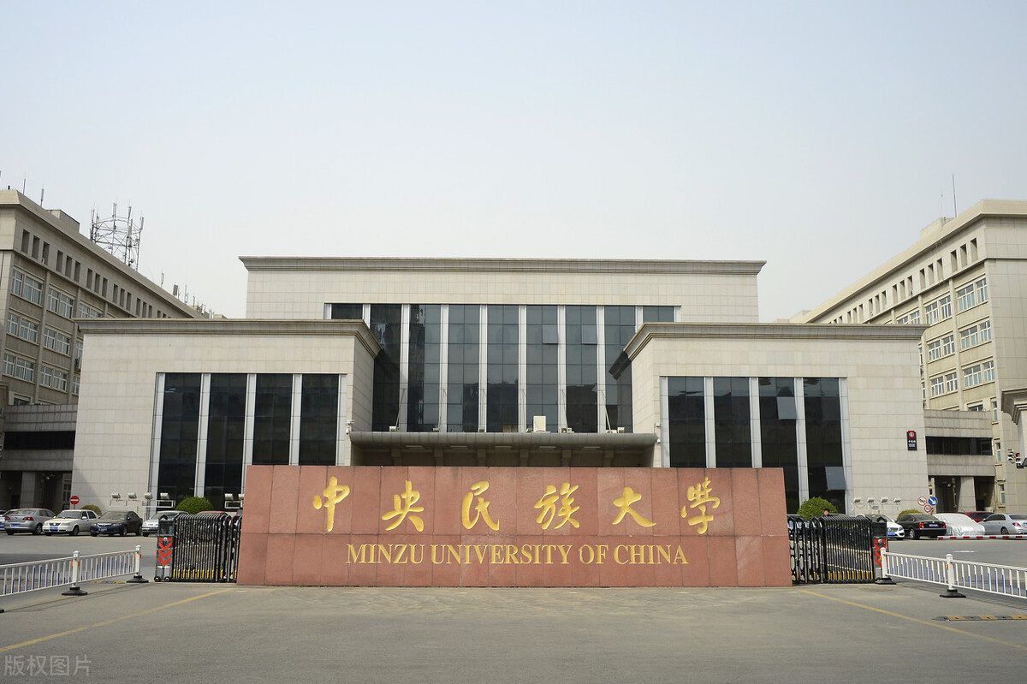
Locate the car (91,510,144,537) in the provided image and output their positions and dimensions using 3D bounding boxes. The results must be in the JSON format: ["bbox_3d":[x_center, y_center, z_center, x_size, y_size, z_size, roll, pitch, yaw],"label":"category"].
[{"bbox_3d":[-22.933,10.551,46.685,1.780,1.440,4.650,2,-11,-10],"label":"car"}]

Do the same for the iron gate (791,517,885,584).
[{"bbox_3d":[7.327,4.782,18.519,2.250,1.530,0.550,0,-11,0],"label":"iron gate"}]

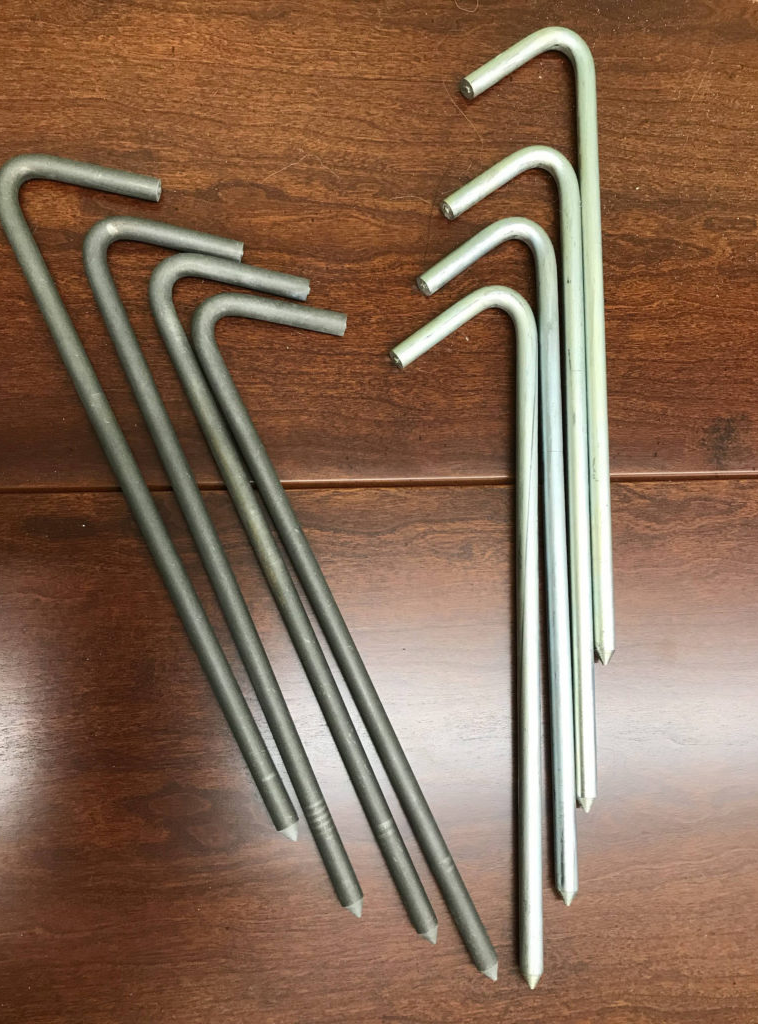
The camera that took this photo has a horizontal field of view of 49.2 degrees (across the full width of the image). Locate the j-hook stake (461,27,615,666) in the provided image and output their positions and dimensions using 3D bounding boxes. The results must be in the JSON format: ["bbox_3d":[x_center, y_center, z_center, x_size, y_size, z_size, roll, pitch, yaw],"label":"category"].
[{"bbox_3d":[0.073,-0.085,0.385,0.067,0.009,0.308,1,83,-8],"label":"j-hook stake"}]

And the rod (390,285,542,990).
[{"bbox_3d":[0.038,0.047,0.364,0.068,0.009,0.308,2,83,-8],"label":"rod"}]

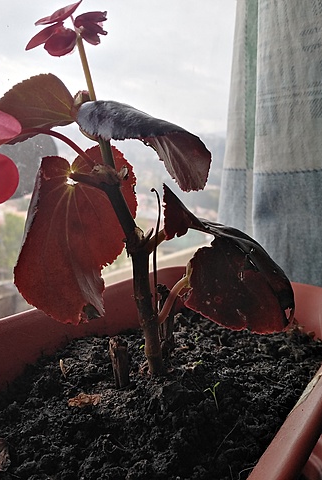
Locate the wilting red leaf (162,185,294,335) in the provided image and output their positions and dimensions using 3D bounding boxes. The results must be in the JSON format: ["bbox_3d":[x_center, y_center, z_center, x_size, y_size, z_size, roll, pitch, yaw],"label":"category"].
[{"bbox_3d":[0.042,0.013,0.296,0.085,0.084,0.055,4,9,-8],"label":"wilting red leaf"}]

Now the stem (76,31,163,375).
[{"bbox_3d":[-0.022,-0.018,0.277,0.028,0.201,0.026,-12,6,0],"label":"stem"}]

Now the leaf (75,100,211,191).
[{"bbox_3d":[-0.010,-0.051,0.261,0.074,0.044,0.050,6,9,0],"label":"leaf"}]

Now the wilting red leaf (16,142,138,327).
[{"bbox_3d":[-0.050,-0.004,0.281,0.067,0.103,0.045,6,9,0],"label":"wilting red leaf"}]

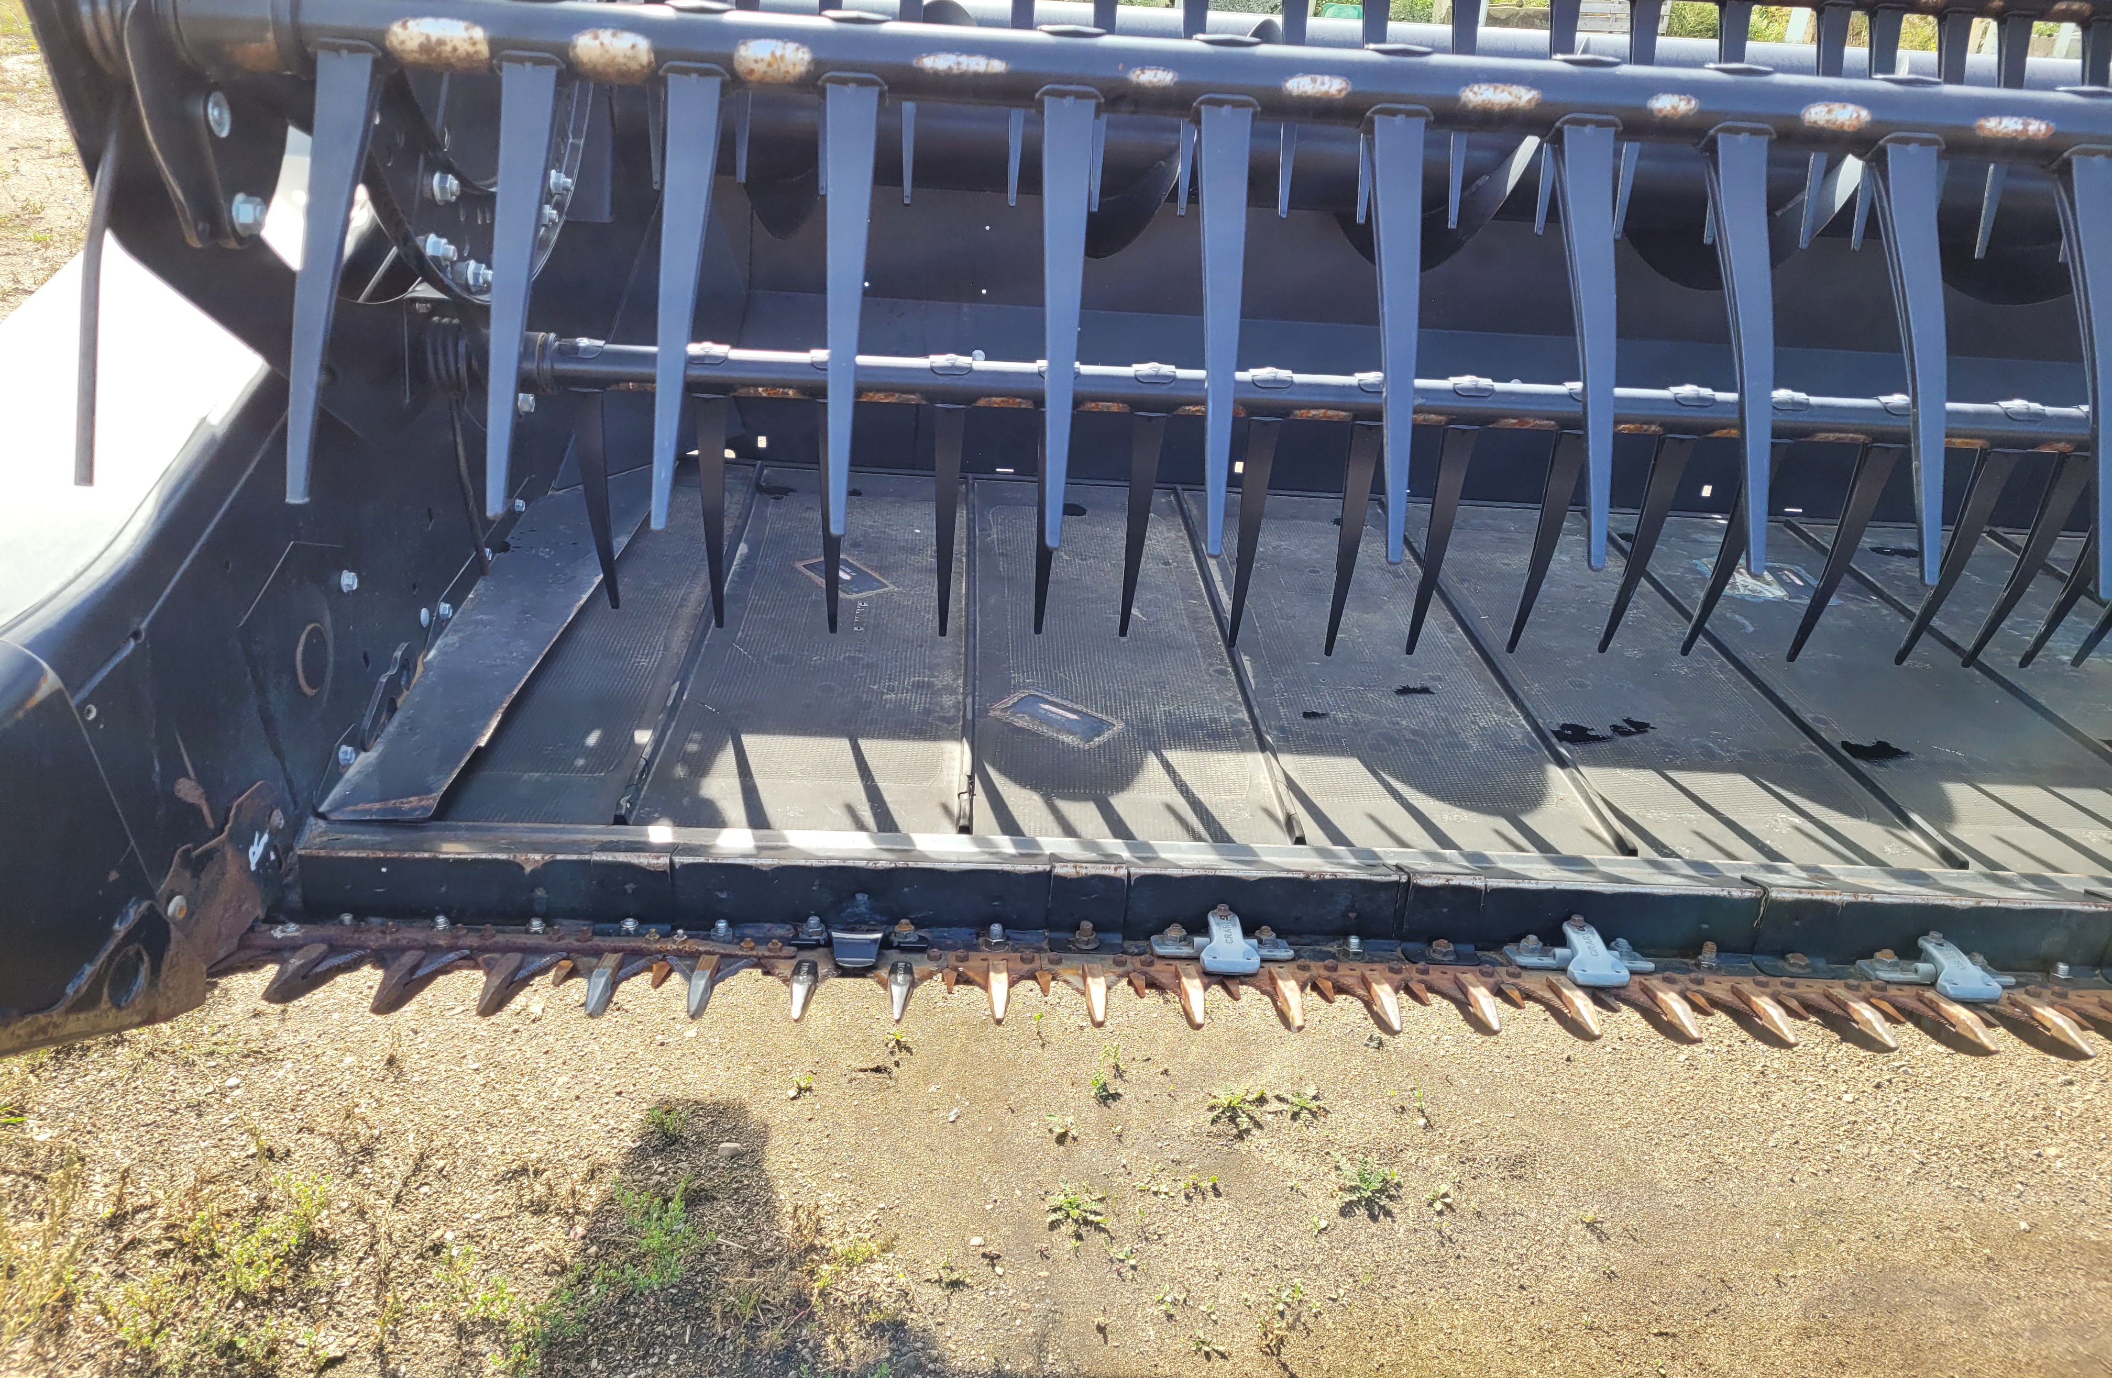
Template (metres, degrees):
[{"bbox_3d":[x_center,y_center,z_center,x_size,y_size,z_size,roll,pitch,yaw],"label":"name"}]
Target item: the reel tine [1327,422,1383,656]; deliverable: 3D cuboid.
[{"bbox_3d":[0.292,-0.147,1.590,0.031,0.275,0.030,1,36,-2],"label":"reel tine"}]

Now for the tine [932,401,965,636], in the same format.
[{"bbox_3d":[-0.108,-0.164,1.569,0.031,0.271,0.030,2,37,-3],"label":"tine"}]

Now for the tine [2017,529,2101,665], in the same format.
[{"bbox_3d":[1.029,-0.125,1.601,0.031,0.252,0.030,2,38,-3],"label":"tine"}]

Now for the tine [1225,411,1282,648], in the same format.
[{"bbox_3d":[0.192,-0.153,1.585,0.031,0.272,0.030,2,37,-3],"label":"tine"}]

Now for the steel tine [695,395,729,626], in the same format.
[{"bbox_3d":[-0.328,-0.168,1.532,0.031,0.261,0.030,4,36,-4],"label":"steel tine"}]

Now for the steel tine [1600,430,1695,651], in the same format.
[{"bbox_3d":[0.578,-0.142,1.578,0.031,0.256,0.030,3,37,-3],"label":"steel tine"}]

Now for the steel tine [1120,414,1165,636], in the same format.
[{"bbox_3d":[0.078,-0.157,1.553,0.031,0.256,0.030,3,37,-3],"label":"steel tine"}]

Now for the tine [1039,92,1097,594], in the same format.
[{"bbox_3d":[0.003,-0.206,0.891,0.031,0.266,0.030,2,-8,-3],"label":"tine"}]

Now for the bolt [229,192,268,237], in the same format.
[{"bbox_3d":[-0.490,-0.288,0.965,0.018,0.026,0.026,2,27,-3],"label":"bolt"}]

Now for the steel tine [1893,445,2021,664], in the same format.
[{"bbox_3d":[0.894,-0.130,1.594,0.031,0.257,0.030,3,37,-3],"label":"steel tine"}]

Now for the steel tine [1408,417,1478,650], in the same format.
[{"bbox_3d":[0.383,-0.147,1.595,0.031,0.272,0.030,2,37,-3],"label":"steel tine"}]

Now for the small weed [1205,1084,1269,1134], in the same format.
[{"bbox_3d":[0.262,0.612,2.320,0.087,0.035,0.080,2,27,-3],"label":"small weed"}]

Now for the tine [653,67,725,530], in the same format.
[{"bbox_3d":[-0.209,-0.218,0.878,0.031,0.269,0.030,3,-8,-3],"label":"tine"}]

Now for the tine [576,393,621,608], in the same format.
[{"bbox_3d":[-0.442,-0.183,1.551,0.031,0.258,0.030,3,39,-4],"label":"tine"}]

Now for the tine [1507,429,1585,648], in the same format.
[{"bbox_3d":[0.478,-0.143,1.573,0.031,0.258,0.030,2,37,-3],"label":"tine"}]

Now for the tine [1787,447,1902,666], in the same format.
[{"bbox_3d":[0.796,-0.137,1.617,0.031,0.266,0.030,2,38,-3],"label":"tine"}]

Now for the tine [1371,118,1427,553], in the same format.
[{"bbox_3d":[0.193,-0.199,0.901,0.031,0.267,0.030,3,-8,-3],"label":"tine"}]

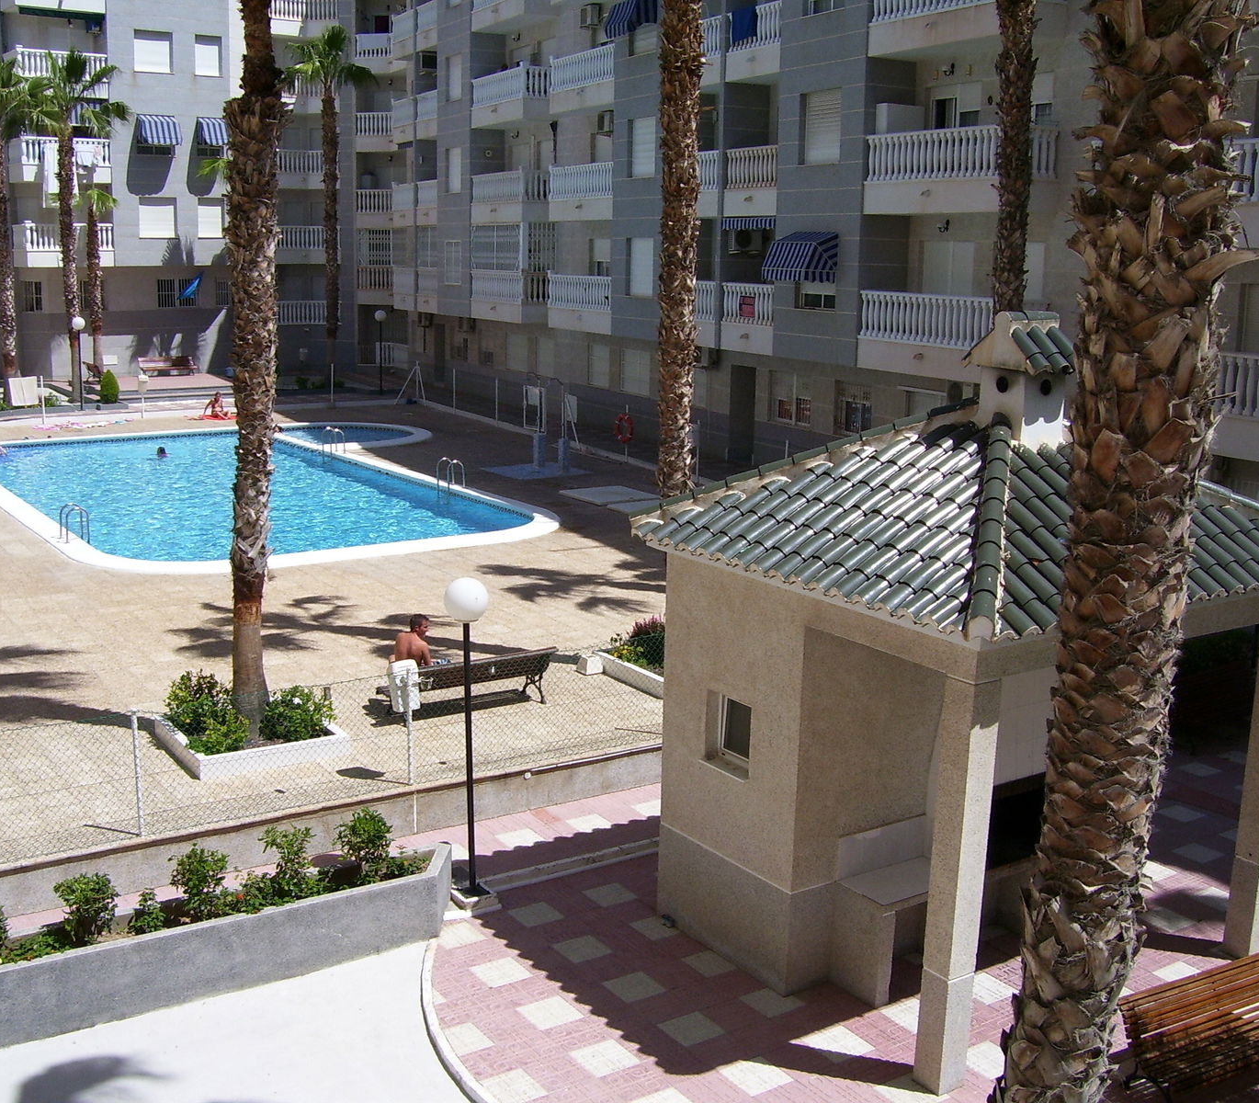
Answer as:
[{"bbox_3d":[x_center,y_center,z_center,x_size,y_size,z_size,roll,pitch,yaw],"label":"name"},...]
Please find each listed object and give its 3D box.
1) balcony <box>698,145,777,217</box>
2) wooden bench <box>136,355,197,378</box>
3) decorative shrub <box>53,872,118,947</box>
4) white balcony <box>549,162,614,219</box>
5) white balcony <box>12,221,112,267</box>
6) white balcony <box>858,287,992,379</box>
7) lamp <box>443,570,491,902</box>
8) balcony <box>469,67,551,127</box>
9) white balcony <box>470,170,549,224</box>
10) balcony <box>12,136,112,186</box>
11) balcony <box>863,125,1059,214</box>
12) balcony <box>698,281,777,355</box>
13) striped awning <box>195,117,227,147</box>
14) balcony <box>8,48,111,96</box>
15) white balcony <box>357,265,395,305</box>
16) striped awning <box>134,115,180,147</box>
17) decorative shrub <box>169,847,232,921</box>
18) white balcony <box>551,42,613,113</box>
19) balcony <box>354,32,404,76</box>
[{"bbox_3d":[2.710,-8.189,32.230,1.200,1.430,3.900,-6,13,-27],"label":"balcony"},{"bbox_3d":[-16.328,-6.551,51.000,1.900,0.740,0.680,-7,15,-33],"label":"wooden bench"},{"bbox_3d":[-4.324,2.849,11.481,0.496,0.600,0.460,-6,14,-29],"label":"decorative shrub"},{"bbox_3d":[-0.790,-9.629,38.821,1.200,1.440,3.900,-6,13,-27],"label":"white balcony"},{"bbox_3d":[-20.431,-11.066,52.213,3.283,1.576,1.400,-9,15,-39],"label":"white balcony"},{"bbox_3d":[6.079,-4.106,27.354,1.270,1.460,4.060,-5,13,-27],"label":"white balcony"},{"bbox_3d":[-1.428,1.667,12.960,0.400,2.967,0.400,0,12,0],"label":"lamp"},{"bbox_3d":[-3.574,-13.917,44.535,1.131,1.535,4.242,-5,13,-27],"label":"balcony"},{"bbox_3d":[-3.820,-11.504,47.030,1.200,1.580,3.250,-7,15,-35],"label":"white balcony"},{"bbox_3d":[-20.093,-13.808,51.126,3.200,1.500,1.200,-6,13,-27],"label":"balcony"},{"bbox_3d":[6.116,-6.989,26.735,1.270,1.480,4.060,-5,13,-27],"label":"balcony"},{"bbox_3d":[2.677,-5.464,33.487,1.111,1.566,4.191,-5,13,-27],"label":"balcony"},{"bbox_3d":[-14.975,-15.165,52.282,1.070,1.040,1.000,-6,13,-27],"label":"striped awning"},{"bbox_3d":[-20.069,-16.669,50.520,3.300,1.490,1.200,-6,13,-27],"label":"balcony"},{"bbox_3d":[-9.935,-10.484,57.056,1.511,1.470,1.300,-1,12,-6],"label":"white balcony"},{"bbox_3d":[-17.159,-15.347,52.643,1.331,1.131,0.750,-9,15,-39],"label":"striped awning"},{"bbox_3d":[-3.441,2.656,11.533,0.490,0.650,0.460,-7,14,-32],"label":"decorative shrub"},{"bbox_3d":[-0.823,-12.754,39.188,1.111,1.515,4.090,-5,13,-27],"label":"white balcony"},{"bbox_3d":[-9.890,-19.534,57.057,1.691,1.520,1.300,-1,12,-6],"label":"balcony"}]

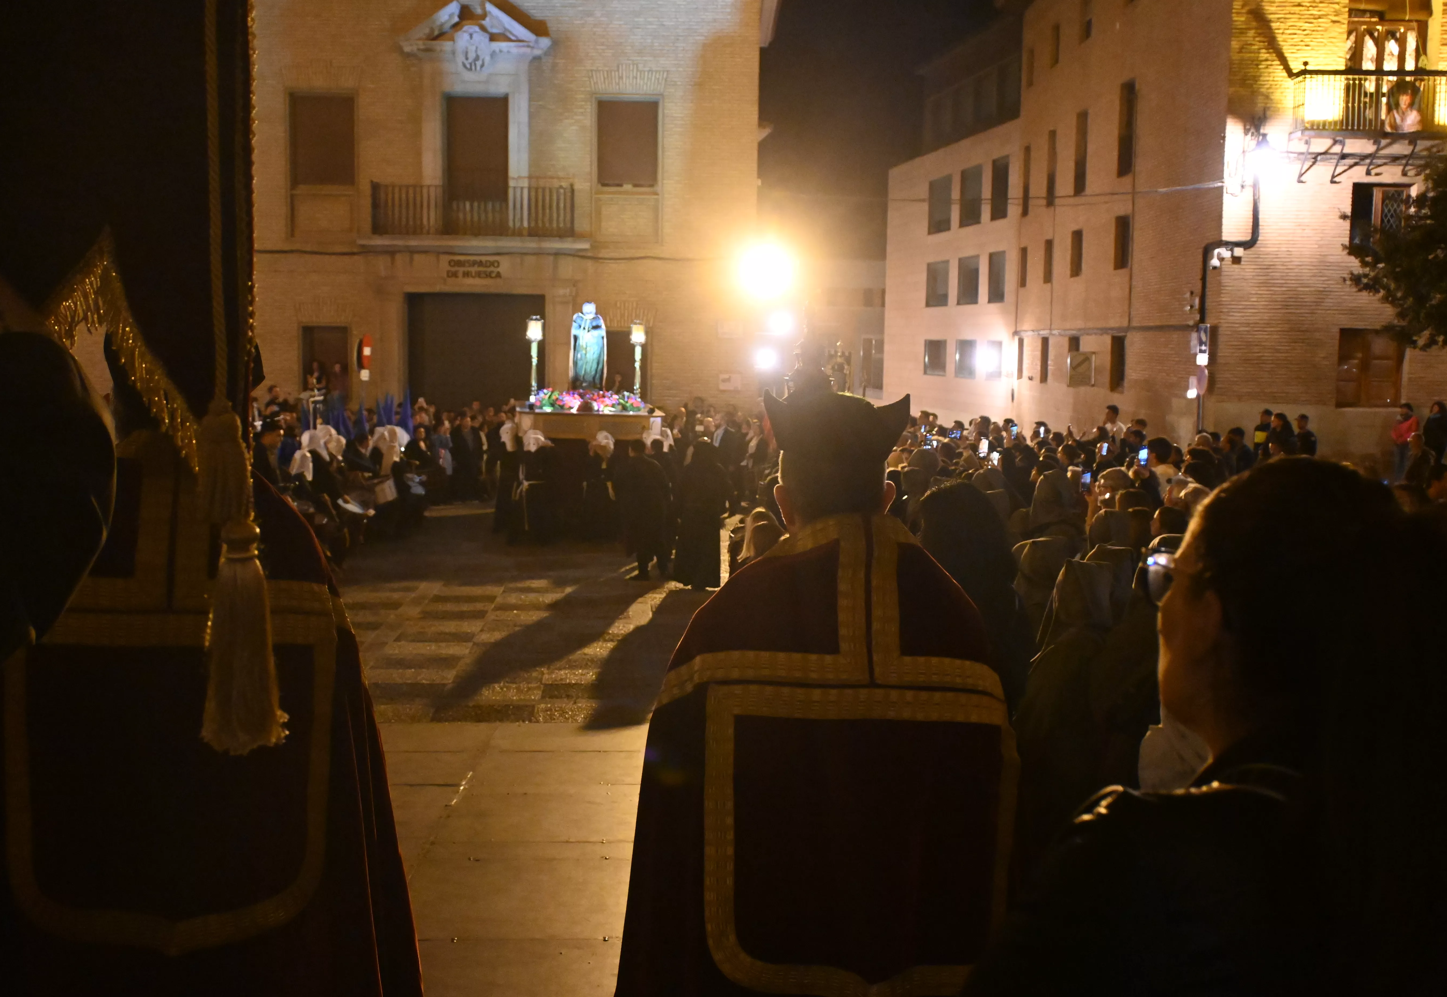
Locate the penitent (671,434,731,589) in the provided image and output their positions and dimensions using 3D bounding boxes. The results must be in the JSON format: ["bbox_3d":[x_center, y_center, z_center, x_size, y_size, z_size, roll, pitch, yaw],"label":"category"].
[{"bbox_3d":[-0.275,0.186,17.778,0.580,1.740,0.420,-1,6,-17],"label":"penitent"}]

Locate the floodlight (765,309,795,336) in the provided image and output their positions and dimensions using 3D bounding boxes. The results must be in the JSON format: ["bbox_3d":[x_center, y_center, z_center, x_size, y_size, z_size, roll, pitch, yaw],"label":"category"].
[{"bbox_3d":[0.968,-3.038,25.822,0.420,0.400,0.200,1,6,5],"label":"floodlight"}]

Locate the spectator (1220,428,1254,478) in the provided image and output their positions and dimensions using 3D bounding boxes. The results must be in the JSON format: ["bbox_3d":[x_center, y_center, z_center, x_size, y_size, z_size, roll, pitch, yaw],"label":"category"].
[{"bbox_3d":[7.563,-0.177,22.097,0.360,1.720,0.480,1,6,3],"label":"spectator"}]

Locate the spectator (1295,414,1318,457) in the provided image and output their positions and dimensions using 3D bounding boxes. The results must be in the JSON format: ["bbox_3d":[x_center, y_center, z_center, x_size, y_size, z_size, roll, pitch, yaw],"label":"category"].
[{"bbox_3d":[9.962,-0.565,25.673,0.340,1.760,0.480,-2,7,-23],"label":"spectator"}]

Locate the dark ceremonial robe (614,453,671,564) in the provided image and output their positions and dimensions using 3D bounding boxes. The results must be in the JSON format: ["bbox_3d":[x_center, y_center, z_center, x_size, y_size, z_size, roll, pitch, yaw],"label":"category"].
[{"bbox_3d":[-0.997,0.121,18.369,0.630,1.380,0.420,-2,7,-22],"label":"dark ceremonial robe"}]

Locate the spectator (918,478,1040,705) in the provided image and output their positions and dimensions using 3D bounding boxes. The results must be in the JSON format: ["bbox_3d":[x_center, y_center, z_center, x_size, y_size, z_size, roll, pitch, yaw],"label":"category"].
[{"bbox_3d":[0.799,0.761,5.009,0.450,1.640,0.320,-1,6,-11],"label":"spectator"}]

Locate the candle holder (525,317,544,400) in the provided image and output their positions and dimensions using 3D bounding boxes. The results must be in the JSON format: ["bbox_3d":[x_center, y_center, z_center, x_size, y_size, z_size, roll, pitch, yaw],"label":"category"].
[{"bbox_3d":[-3.060,-2.244,24.102,0.280,1.400,0.280,0,6,-5],"label":"candle holder"}]

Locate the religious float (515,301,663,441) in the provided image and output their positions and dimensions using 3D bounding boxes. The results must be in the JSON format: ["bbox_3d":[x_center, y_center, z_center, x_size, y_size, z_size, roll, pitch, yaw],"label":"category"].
[{"bbox_3d":[-2.074,-2.054,23.411,2.150,2.020,2.900,0,6,-5],"label":"religious float"}]

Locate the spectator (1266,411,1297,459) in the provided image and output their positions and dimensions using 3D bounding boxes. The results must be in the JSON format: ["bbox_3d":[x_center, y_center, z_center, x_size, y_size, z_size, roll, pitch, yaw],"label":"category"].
[{"bbox_3d":[9.495,-0.614,25.568,0.360,1.690,0.480,-1,6,-15],"label":"spectator"}]

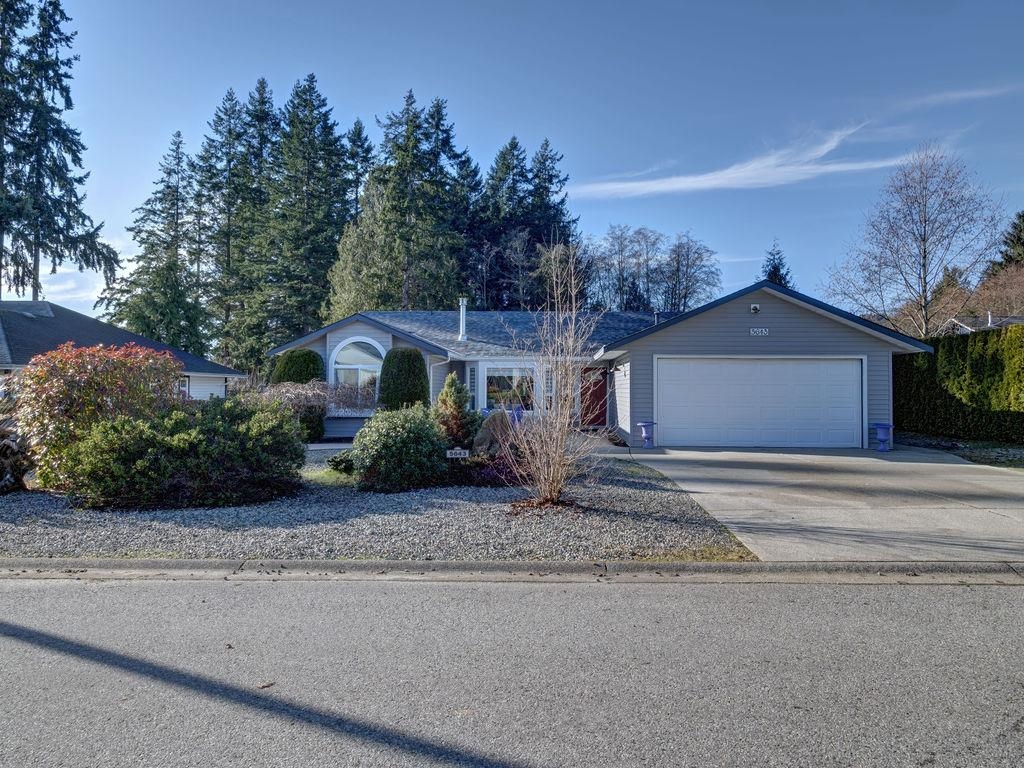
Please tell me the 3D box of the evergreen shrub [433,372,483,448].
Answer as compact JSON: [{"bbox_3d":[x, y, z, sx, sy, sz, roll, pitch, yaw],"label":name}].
[{"bbox_3d":[-0.980,0.622,11.700,0.899,1.657,0.900,0,0,0],"label":"evergreen shrub"}]

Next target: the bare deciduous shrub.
[{"bbox_3d":[0.504,-0.137,8.300,1.352,3.335,1.350,0,0,0],"label":"bare deciduous shrub"}]

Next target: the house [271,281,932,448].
[{"bbox_3d":[2.050,-0.620,21.700,16.100,4.280,12.600,0,0,3],"label":"house"}]

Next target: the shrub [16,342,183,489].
[{"bbox_3d":[-6.529,0.437,10.300,2.627,2.187,2.200,0,0,0],"label":"shrub"}]

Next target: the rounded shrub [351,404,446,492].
[{"bbox_3d":[-1.700,0.919,9.750,1.438,1.223,1.400,0,0,0],"label":"rounded shrub"}]

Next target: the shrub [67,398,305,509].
[{"bbox_3d":[-4.515,0.865,9.000,3.291,1.329,2.100,0,0,0],"label":"shrub"}]

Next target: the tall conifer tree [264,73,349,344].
[{"bbox_3d":[-14.841,-10.483,47.000,6.066,24.026,6.000,0,0,0],"label":"tall conifer tree"}]

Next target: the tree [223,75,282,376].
[{"bbox_3d":[-18.813,-10.339,47.000,4.700,23.737,4.700,0,0,0],"label":"tree"}]

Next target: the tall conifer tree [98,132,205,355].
[{"bbox_3d":[-23.819,-7.544,43.000,7.004,18.147,6.800,0,0,0],"label":"tall conifer tree"}]

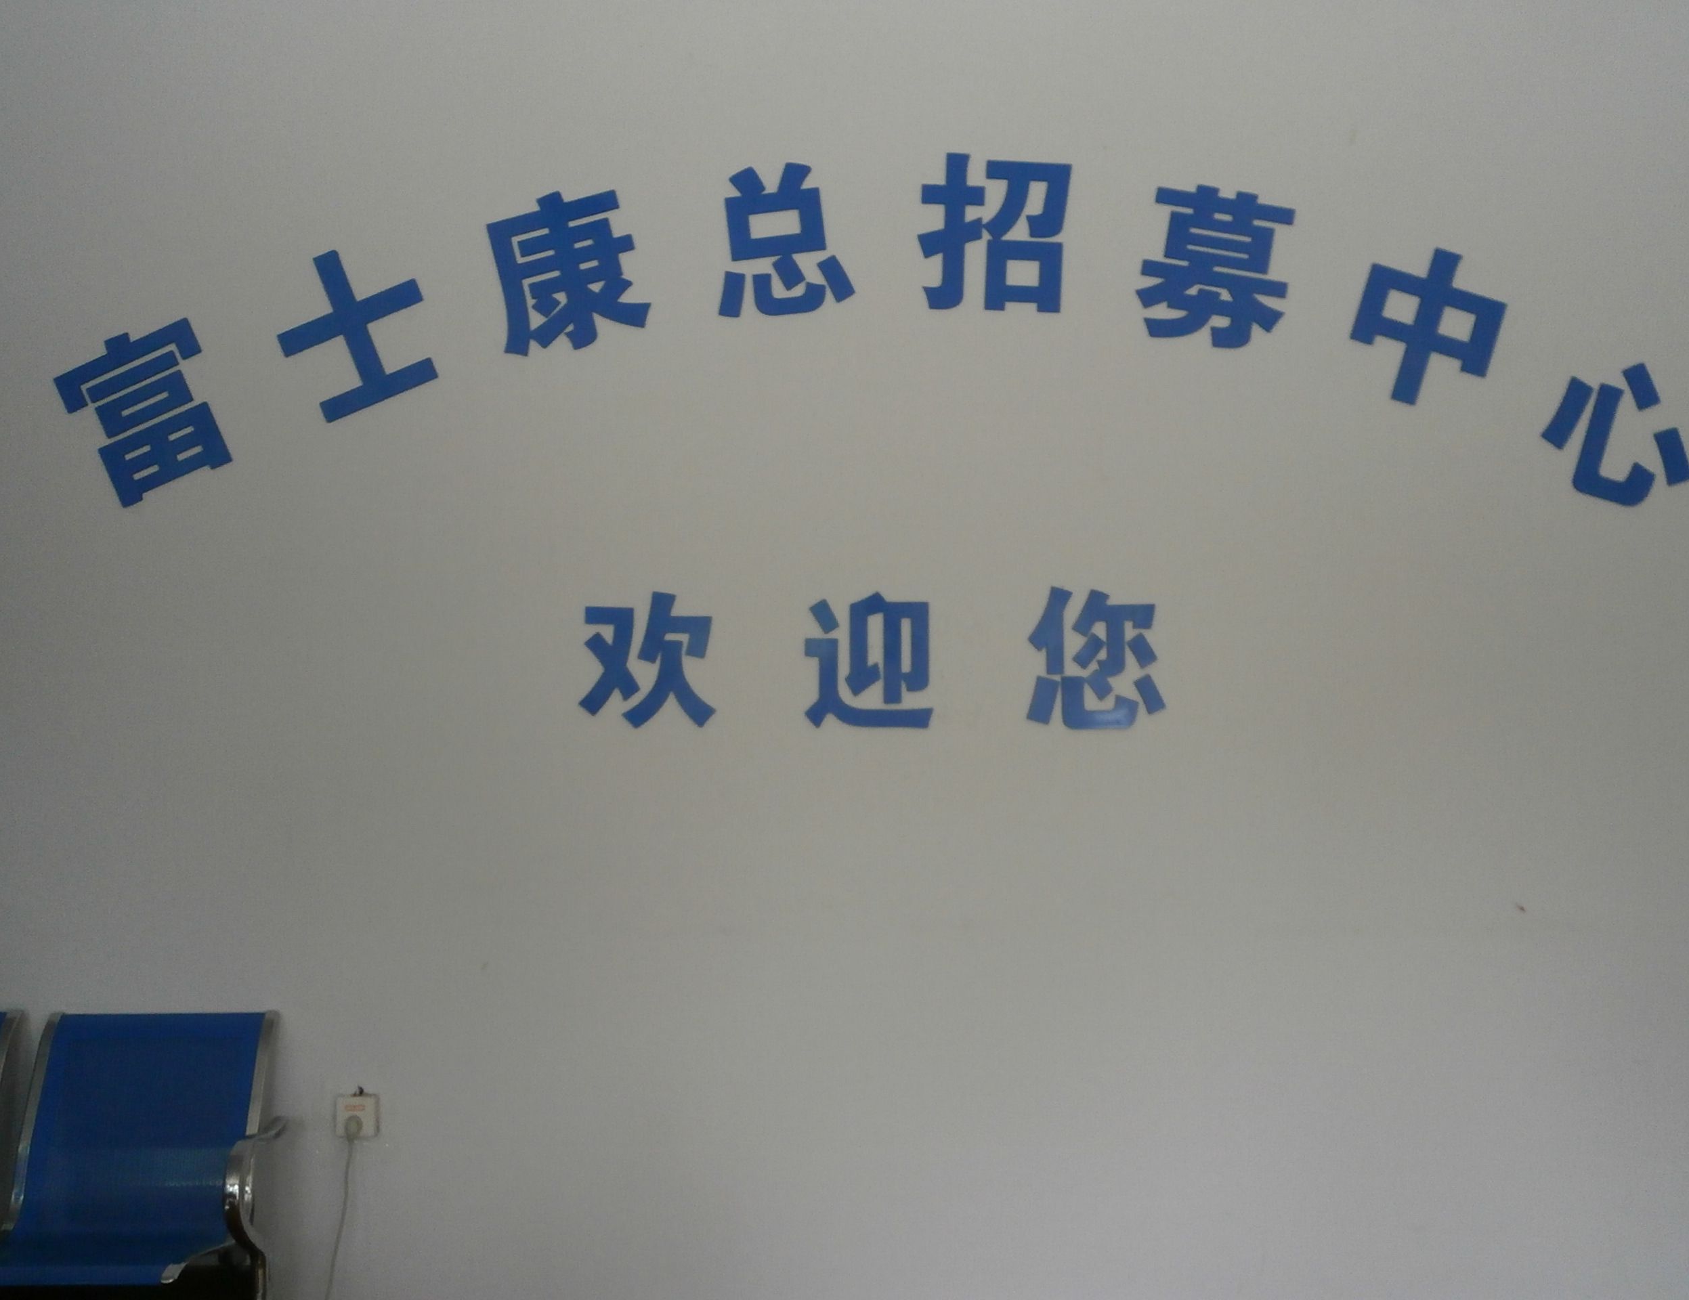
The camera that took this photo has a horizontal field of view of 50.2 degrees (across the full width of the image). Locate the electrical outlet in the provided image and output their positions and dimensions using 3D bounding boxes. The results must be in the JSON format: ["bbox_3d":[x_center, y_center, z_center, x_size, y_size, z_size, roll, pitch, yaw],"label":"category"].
[{"bbox_3d":[-0.987,0.942,3.650,0.087,0.087,0.015,0,-1,0],"label":"electrical outlet"}]

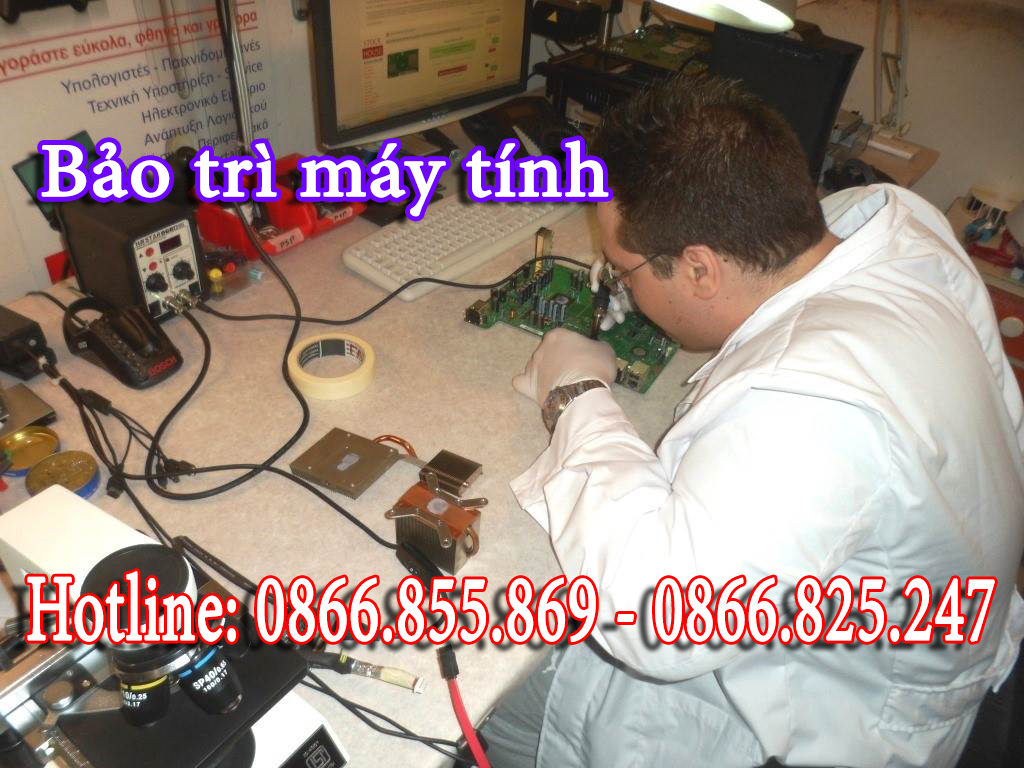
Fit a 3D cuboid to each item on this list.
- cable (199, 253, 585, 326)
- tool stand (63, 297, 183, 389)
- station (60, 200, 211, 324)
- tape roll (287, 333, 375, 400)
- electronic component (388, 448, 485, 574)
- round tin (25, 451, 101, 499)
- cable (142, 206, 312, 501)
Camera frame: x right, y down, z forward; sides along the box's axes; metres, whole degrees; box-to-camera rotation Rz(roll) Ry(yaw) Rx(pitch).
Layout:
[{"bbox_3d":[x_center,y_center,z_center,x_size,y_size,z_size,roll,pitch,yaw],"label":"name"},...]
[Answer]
[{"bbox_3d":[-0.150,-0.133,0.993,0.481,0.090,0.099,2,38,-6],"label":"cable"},{"bbox_3d":[-0.454,-0.051,0.887,0.146,0.045,0.074,22,40,20],"label":"tool stand"},{"bbox_3d":[-0.466,-0.160,0.963,0.144,0.124,0.088,24,41,22],"label":"station"},{"bbox_3d":[-0.209,-0.021,0.896,0.096,0.023,0.096,4,38,-3],"label":"tape roll"},{"bbox_3d":[-0.060,0.111,0.721,0.097,0.051,0.120,22,40,21],"label":"electronic component"},{"bbox_3d":[-0.424,0.090,0.730,0.061,0.014,0.061,4,38,-3],"label":"round tin"},{"bbox_3d":[-0.311,-0.066,0.886,0.157,0.088,0.464,-2,38,-10],"label":"cable"}]

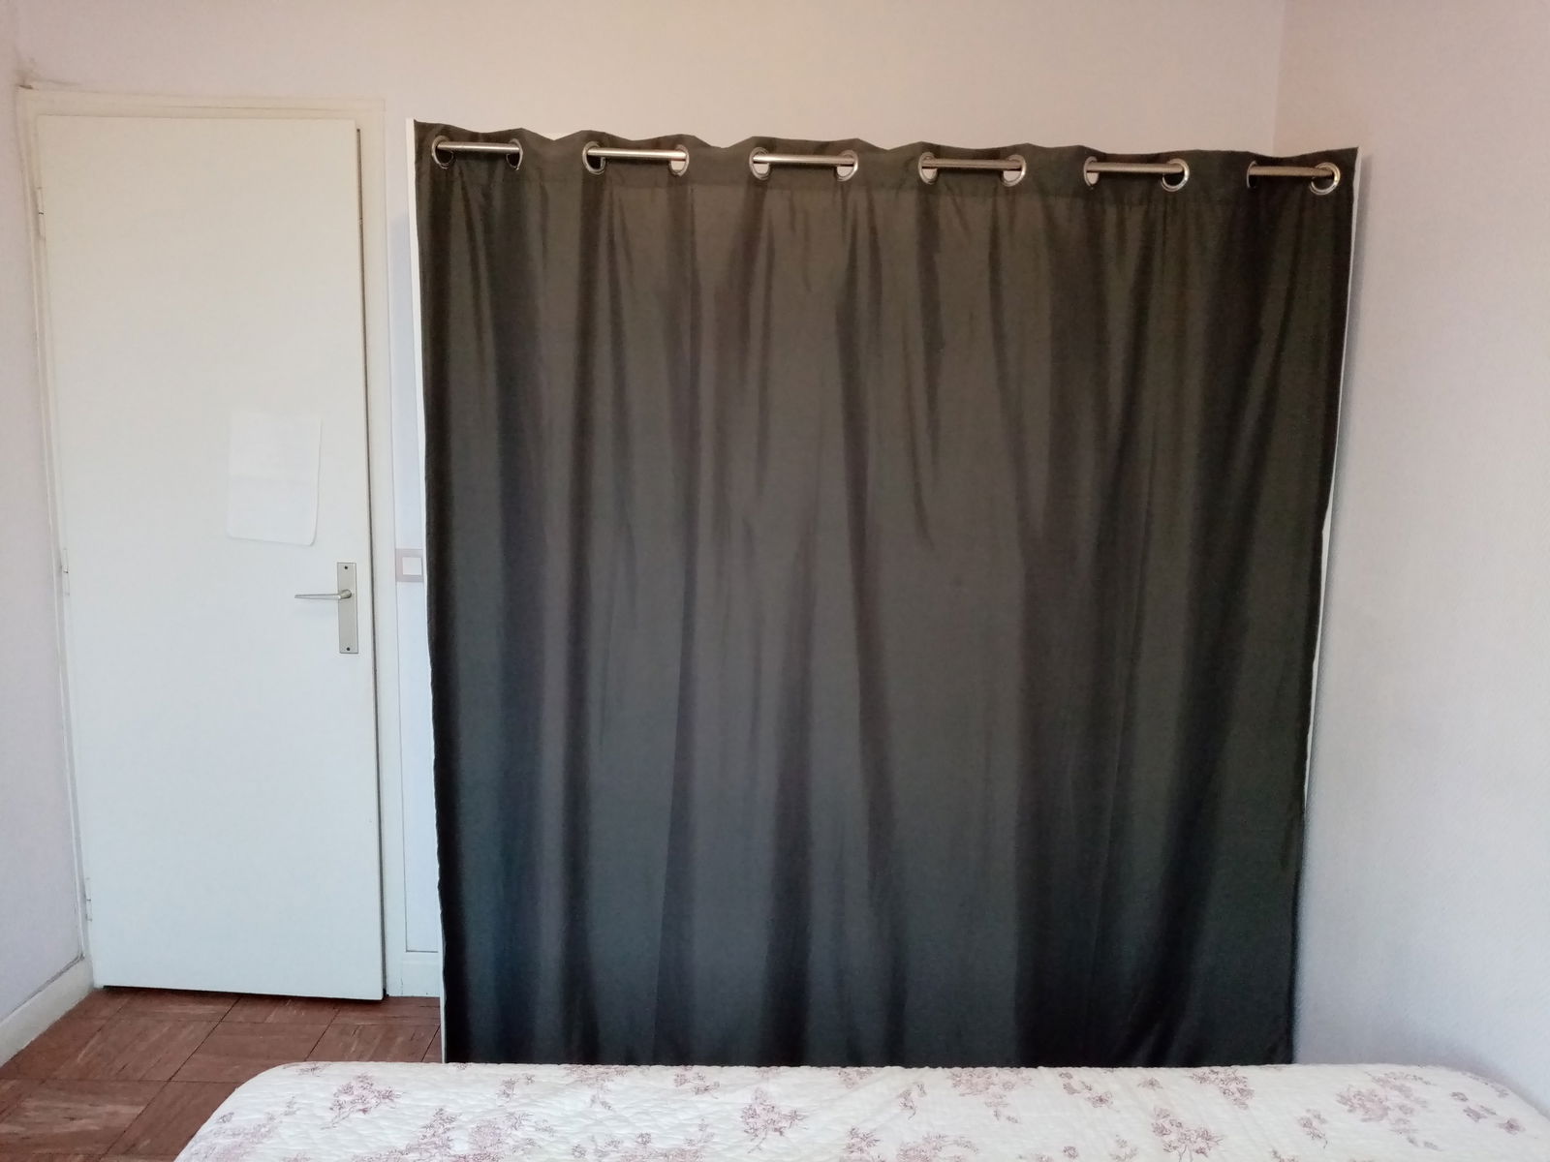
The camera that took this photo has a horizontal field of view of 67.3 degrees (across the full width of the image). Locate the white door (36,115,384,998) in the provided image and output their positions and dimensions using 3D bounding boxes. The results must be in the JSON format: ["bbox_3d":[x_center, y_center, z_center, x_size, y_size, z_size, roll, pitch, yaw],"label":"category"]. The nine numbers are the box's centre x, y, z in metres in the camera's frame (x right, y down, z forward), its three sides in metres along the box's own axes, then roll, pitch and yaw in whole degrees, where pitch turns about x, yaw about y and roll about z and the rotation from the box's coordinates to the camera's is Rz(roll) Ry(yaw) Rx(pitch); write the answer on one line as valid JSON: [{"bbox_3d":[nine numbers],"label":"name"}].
[{"bbox_3d":[-1.297,-0.004,2.735,0.720,2.060,0.050,2,8,3],"label":"white door"}]

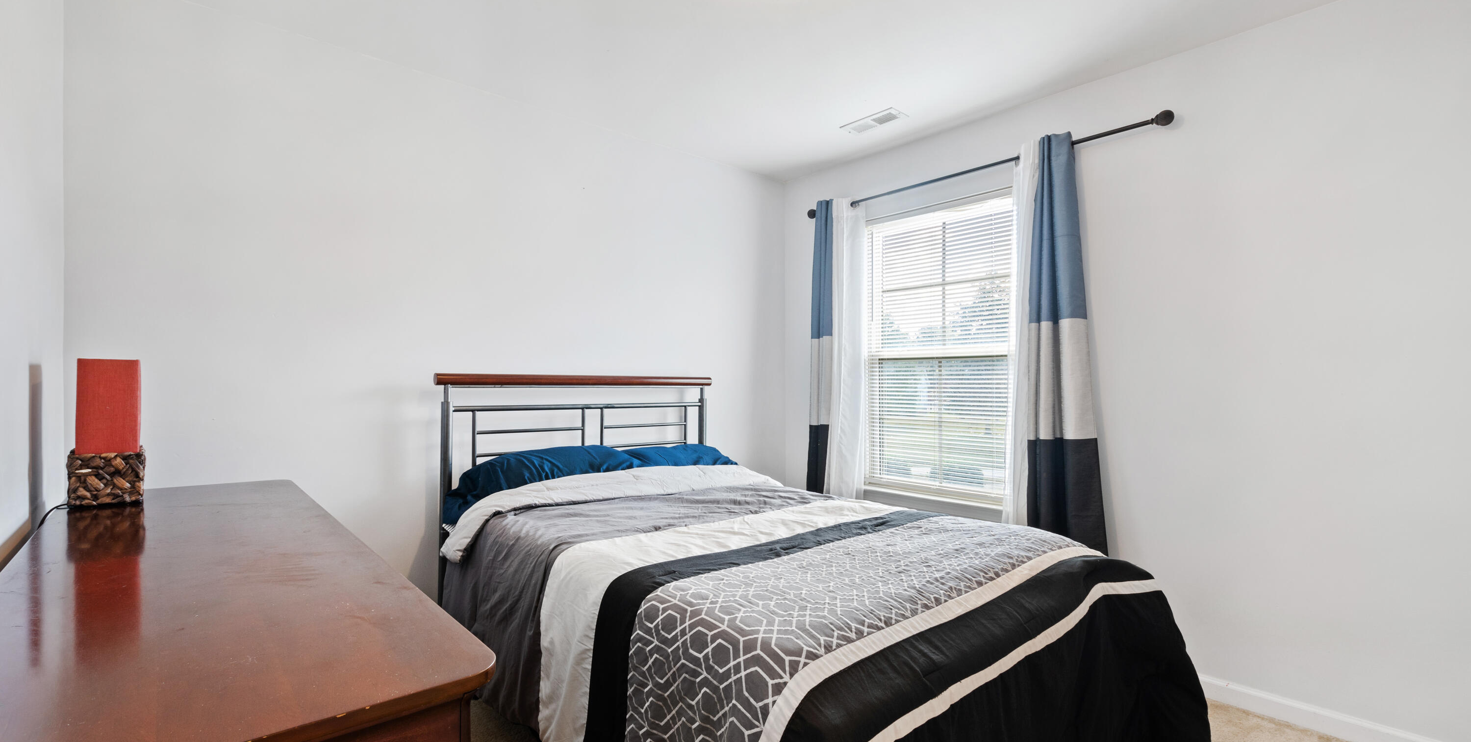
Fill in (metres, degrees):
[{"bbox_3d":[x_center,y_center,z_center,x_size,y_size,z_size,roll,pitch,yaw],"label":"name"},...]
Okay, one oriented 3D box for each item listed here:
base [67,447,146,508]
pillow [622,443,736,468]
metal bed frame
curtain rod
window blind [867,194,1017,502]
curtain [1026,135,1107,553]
[{"bbox_3d":[-1.505,0.254,1.479,0.132,0.124,0.130,0,-1,-38],"label":"base"},{"bbox_3d":[-0.198,0.471,2.930,0.680,0.210,0.430,0,-1,-43],"label":"pillow"},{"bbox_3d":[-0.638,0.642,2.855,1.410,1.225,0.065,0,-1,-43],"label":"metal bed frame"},{"bbox_3d":[1.042,-0.935,2.953,0.090,0.060,1.800,0,-1,-43],"label":"curtain rod"},{"bbox_3d":[1.038,-0.106,3.122,0.050,1.450,0.880,0,-1,-43],"label":"window blind"},{"bbox_3d":[1.385,0.080,2.569,0.100,2.130,0.340,0,-1,-43],"label":"curtain"}]

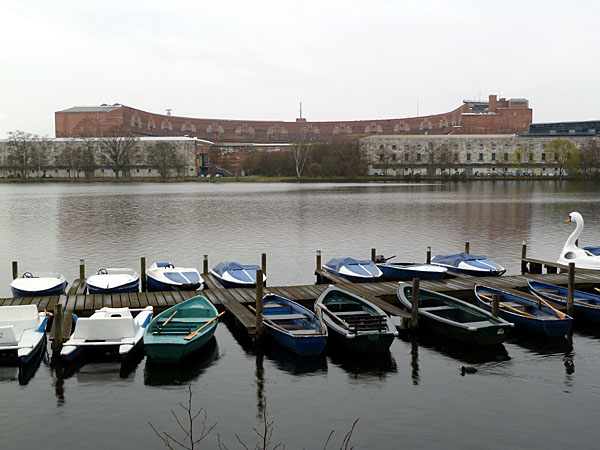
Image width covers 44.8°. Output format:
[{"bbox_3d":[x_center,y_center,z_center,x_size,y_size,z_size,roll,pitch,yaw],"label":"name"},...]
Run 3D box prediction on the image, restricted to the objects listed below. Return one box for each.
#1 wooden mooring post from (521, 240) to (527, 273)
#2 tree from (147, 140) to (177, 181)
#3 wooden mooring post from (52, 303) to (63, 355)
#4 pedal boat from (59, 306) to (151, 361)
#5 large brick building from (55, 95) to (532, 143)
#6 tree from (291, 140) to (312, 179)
[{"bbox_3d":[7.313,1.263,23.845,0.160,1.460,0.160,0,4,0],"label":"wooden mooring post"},{"bbox_3d":[-51.046,-23.992,270.958,10.088,14.831,9.880,-1,4,-11],"label":"tree"},{"bbox_3d":[-5.043,2.180,15.226,0.160,1.080,0.160,0,4,0],"label":"wooden mooring post"},{"bbox_3d":[-4.191,2.289,16.308,1.620,0.840,3.700,-1,4,-6],"label":"pedal boat"},{"bbox_3d":[-3.356,-52.537,457.392,250.000,42.000,165.000,0,4,0],"label":"large brick building"},{"bbox_3d":[0.585,-24.364,270.946,7.927,14.088,7.764,0,4,0],"label":"tree"}]

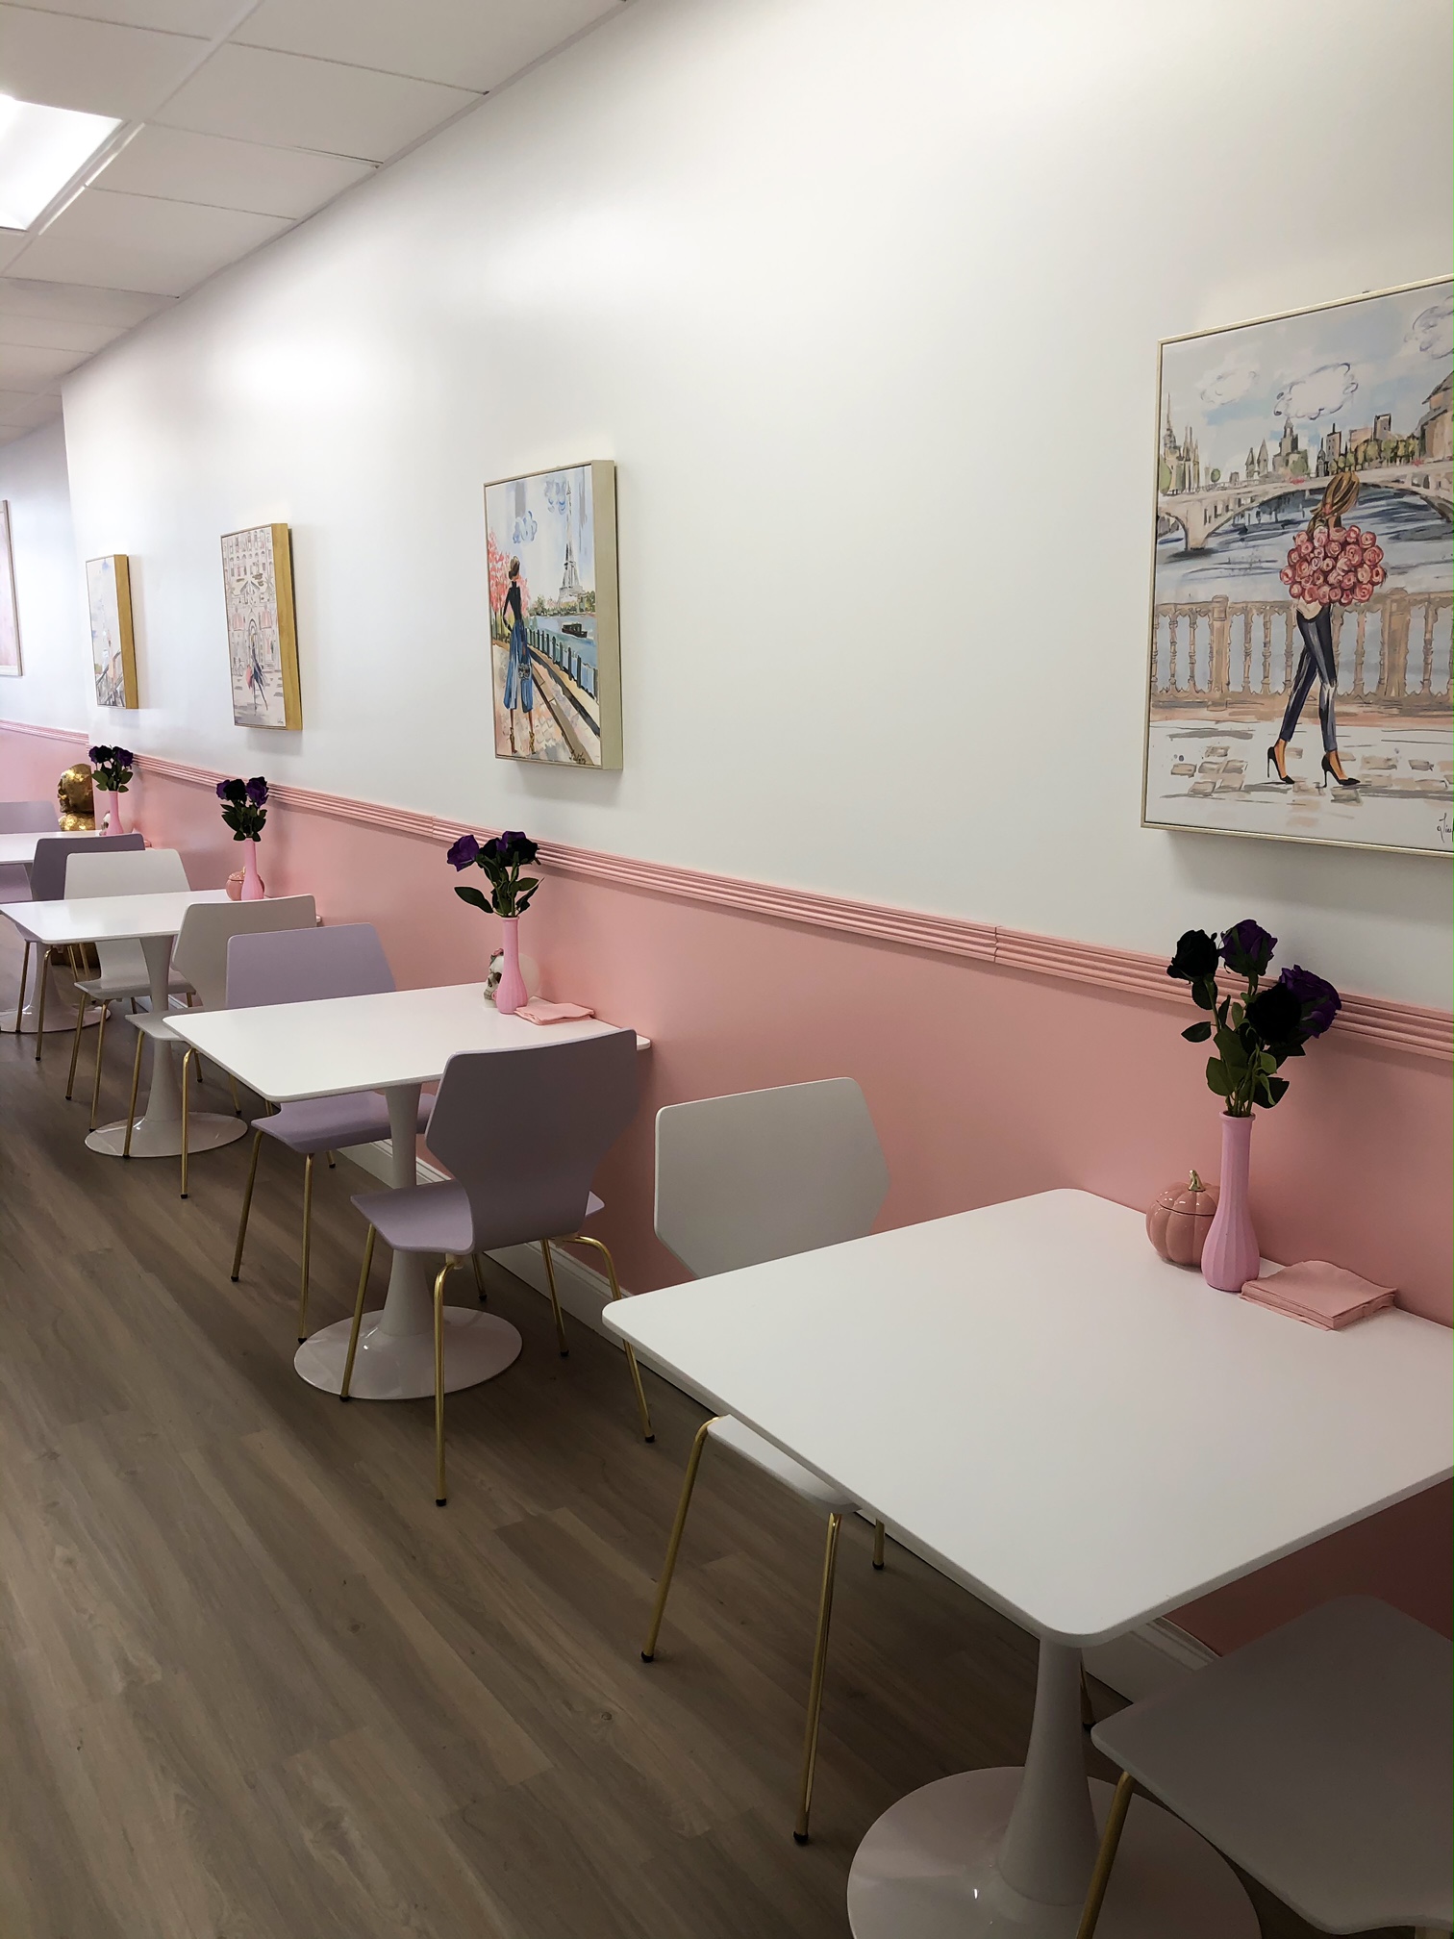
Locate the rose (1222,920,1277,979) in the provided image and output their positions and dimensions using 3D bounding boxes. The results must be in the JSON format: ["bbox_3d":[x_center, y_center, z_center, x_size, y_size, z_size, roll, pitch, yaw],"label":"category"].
[{"bbox_3d":[0.650,-0.025,1.954,0.071,0.073,0.071,-8,14,-33],"label":"rose"}]

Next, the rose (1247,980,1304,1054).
[{"bbox_3d":[0.654,0.055,1.873,0.070,0.074,0.070,-8,13,-34],"label":"rose"}]

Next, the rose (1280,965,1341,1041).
[{"bbox_3d":[0.706,0.040,1.910,0.075,0.078,0.075,-8,14,-33],"label":"rose"}]

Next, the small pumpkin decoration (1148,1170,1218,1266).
[{"bbox_3d":[0.619,0.328,2.076,0.122,0.122,0.122,-8,14,-33],"label":"small pumpkin decoration"}]

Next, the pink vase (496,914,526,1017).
[{"bbox_3d":[-0.487,-0.010,3.512,0.071,0.217,0.071,0,11,0],"label":"pink vase"}]

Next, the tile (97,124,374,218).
[{"bbox_3d":[-1.262,-2.032,3.993,0.556,0.018,0.587,-8,13,-34],"label":"tile"}]

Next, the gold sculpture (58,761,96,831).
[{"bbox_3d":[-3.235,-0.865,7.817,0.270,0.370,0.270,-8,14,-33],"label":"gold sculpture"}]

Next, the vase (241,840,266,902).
[{"bbox_3d":[-1.535,-0.314,5.067,0.072,0.214,0.072,-8,14,-33],"label":"vase"}]

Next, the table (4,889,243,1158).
[{"bbox_3d":[-1.804,0.186,5.031,0.809,0.752,0.809,-7,13,-31],"label":"table"}]

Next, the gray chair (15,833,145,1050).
[{"bbox_3d":[-2.592,-0.119,6.319,0.475,0.855,0.535,-8,13,-33],"label":"gray chair"}]

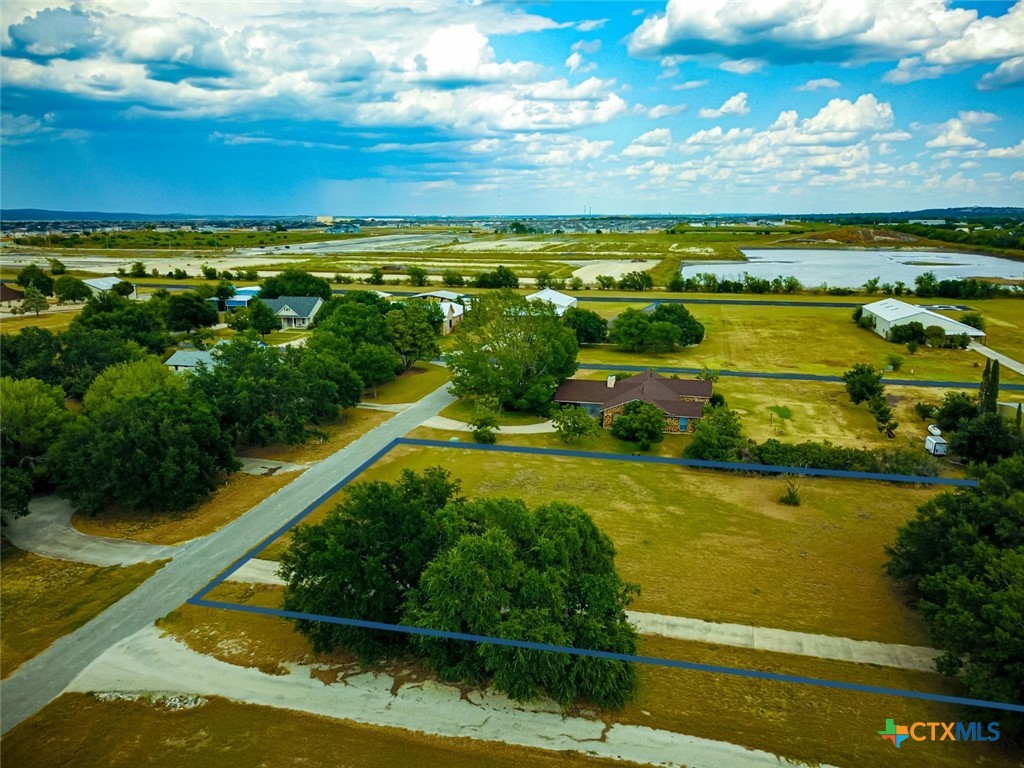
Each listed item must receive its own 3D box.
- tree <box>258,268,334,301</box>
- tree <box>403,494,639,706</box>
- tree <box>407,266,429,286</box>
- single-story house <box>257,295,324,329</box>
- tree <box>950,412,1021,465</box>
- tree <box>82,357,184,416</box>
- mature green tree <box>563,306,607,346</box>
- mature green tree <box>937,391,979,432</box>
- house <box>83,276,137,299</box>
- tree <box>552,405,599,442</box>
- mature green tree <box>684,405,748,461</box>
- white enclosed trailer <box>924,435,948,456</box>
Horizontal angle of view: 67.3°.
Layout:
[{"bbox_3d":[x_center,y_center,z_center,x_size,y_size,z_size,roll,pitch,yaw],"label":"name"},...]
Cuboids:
[{"bbox_3d":[-70.734,-30.891,252.030,23.155,13.647,19.682,-3,13,-15],"label":"tree"},{"bbox_3d":[0.649,13.981,54.354,16.218,10.432,14.597,0,12,1],"label":"tree"},{"bbox_3d":[-42.605,-48.319,345.782,9.845,8.932,9.549,-2,13,-7],"label":"tree"},{"bbox_3d":[-63.462,-20.831,219.960,18.500,7.700,13.500,3,13,13],"label":"single-story house"},{"bbox_3d":[58.590,6.960,95.170,7.550,6.550,7.320,0,12,0],"label":"tree"},{"bbox_3d":[-55.568,1.194,113.473,13.115,10.210,12.459,-6,14,-26],"label":"tree"},{"bbox_3d":[18.386,-14.990,194.059,11.109,9.146,10.776,1,12,5],"label":"mature green tree"},{"bbox_3d":[66.642,4.033,114.371,5.437,6.292,5.273,7,14,30],"label":"mature green tree"},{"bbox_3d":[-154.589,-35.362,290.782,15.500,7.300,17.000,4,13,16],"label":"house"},{"bbox_3d":[8.750,5.434,106.222,6.855,4.931,6.512,1,12,5],"label":"tree"},{"bbox_3d":[26.797,5.918,101.066,7.992,6.163,7.593,3,13,15],"label":"mature green tree"},{"bbox_3d":[57.261,8.439,103.770,1.750,2.250,3.500,2,13,9],"label":"white enclosed trailer"}]

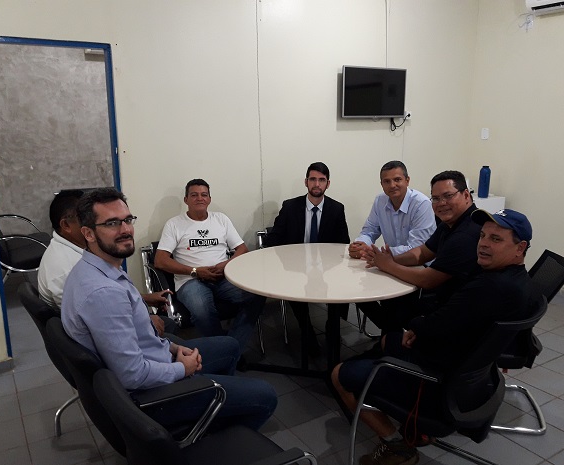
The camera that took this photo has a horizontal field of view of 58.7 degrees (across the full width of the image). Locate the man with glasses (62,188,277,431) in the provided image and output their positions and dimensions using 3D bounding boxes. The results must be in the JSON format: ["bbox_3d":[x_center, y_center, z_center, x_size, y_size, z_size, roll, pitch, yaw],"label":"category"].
[{"bbox_3d":[-0.441,0.497,2.034,0.840,1.350,0.600,-6,13,-25],"label":"man with glasses"}]

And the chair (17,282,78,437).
[{"bbox_3d":[-0.900,0.657,2.461,0.600,0.870,0.570,-8,14,-31],"label":"chair"}]

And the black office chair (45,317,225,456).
[{"bbox_3d":[-0.553,0.763,2.030,0.600,0.880,0.570,-8,14,-31],"label":"black office chair"}]

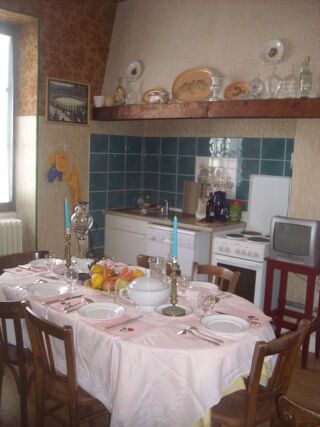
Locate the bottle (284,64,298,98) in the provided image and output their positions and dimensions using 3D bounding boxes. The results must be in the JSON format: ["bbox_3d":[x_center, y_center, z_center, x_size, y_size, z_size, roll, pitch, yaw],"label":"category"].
[{"bbox_3d":[0.997,-0.994,3.279,0.095,0.261,0.095,8,10,38],"label":"bottle"}]

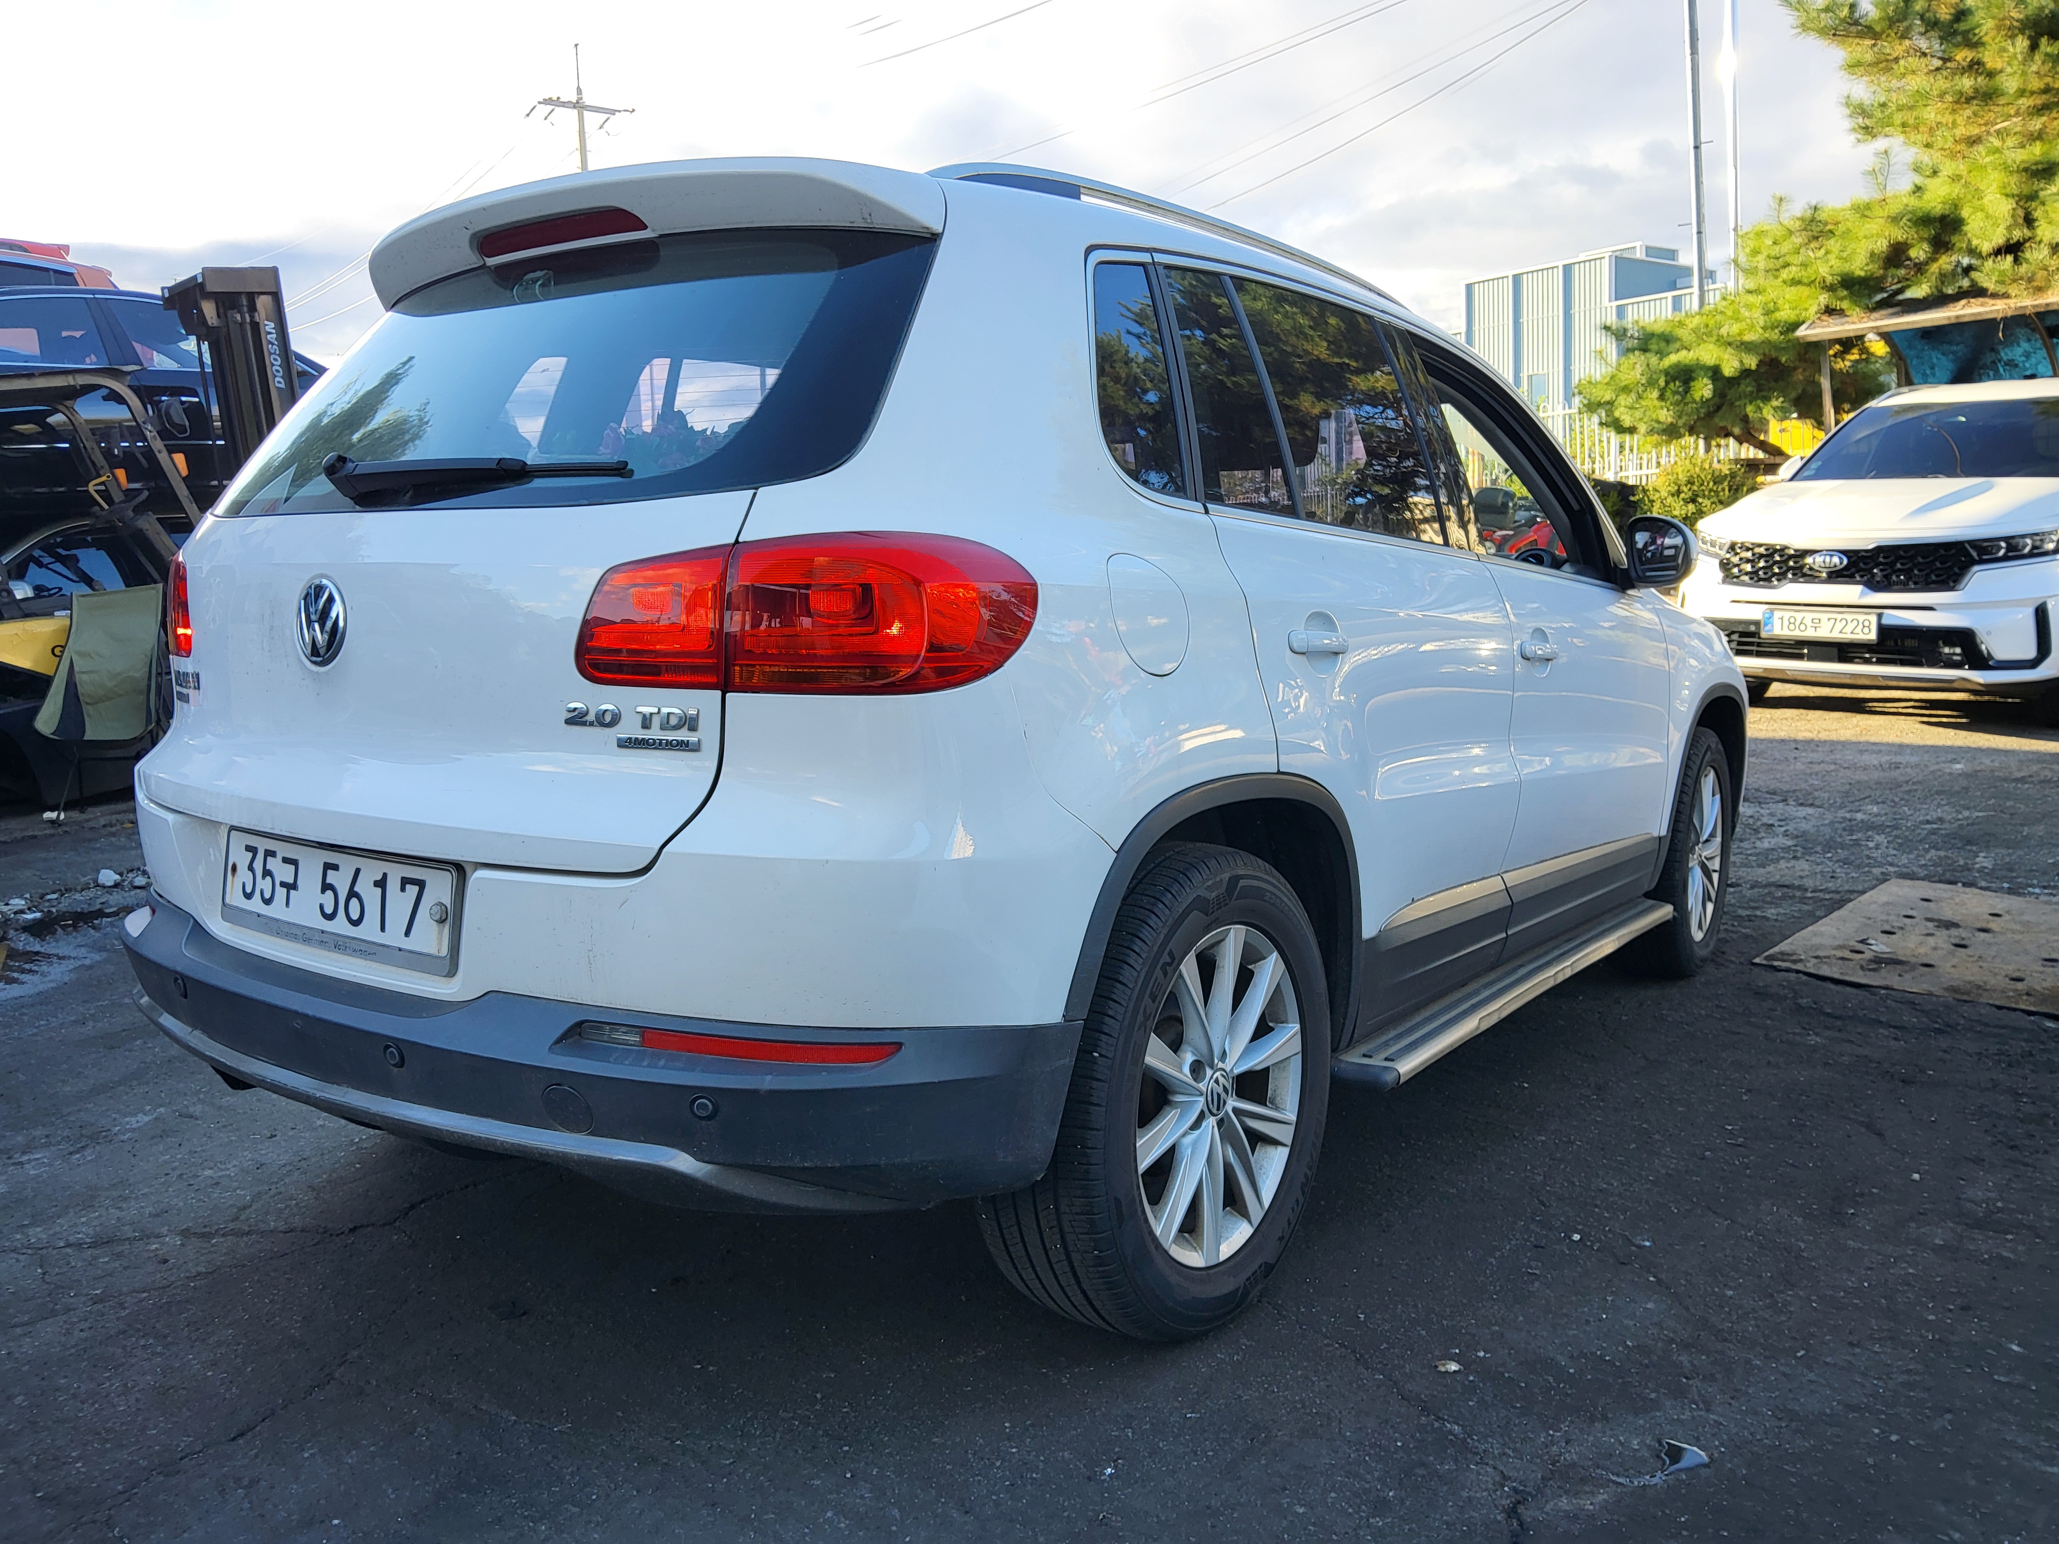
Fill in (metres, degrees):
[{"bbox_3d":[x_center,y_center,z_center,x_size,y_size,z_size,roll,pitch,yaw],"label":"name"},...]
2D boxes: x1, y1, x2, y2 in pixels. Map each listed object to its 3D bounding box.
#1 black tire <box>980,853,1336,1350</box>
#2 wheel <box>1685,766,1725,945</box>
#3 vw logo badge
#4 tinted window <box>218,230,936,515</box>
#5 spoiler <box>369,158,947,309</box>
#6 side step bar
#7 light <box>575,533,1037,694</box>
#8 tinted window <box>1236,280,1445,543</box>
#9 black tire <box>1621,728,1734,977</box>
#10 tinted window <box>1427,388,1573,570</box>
[{"bbox_3d":[0.193,0.440,2.197,0.238,0.683,0.683,6,8,36],"label":"black tire"},{"bbox_3d":[1.773,0.213,4.256,0.180,0.472,0.472,5,8,34],"label":"wheel"},{"bbox_3d":[-0.896,-0.188,1.947,0.118,0.118,0.020,6,-7,36],"label":"vw logo badge"},{"bbox_3d":[-0.716,-0.529,2.143,1.380,0.520,0.085,6,-31,36],"label":"tinted window"},{"bbox_3d":[-0.600,-0.794,2.263,1.260,0.145,0.300,6,8,36],"label":"spoiler"},{"bbox_3d":[1.028,0.409,3.117,0.140,0.065,1.680,6,8,36],"label":"side step bar"},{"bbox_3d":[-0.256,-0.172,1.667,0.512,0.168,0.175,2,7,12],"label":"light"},{"bbox_3d":[0.525,-0.580,2.570,0.040,0.400,0.590,-19,-7,37],"label":"tinted window"},{"bbox_3d":[1.756,0.212,4.268,0.238,0.683,0.683,5,8,34],"label":"black tire"},{"bbox_3d":[0.951,-0.602,3.139,0.040,0.380,0.720,-19,-7,37],"label":"tinted window"}]

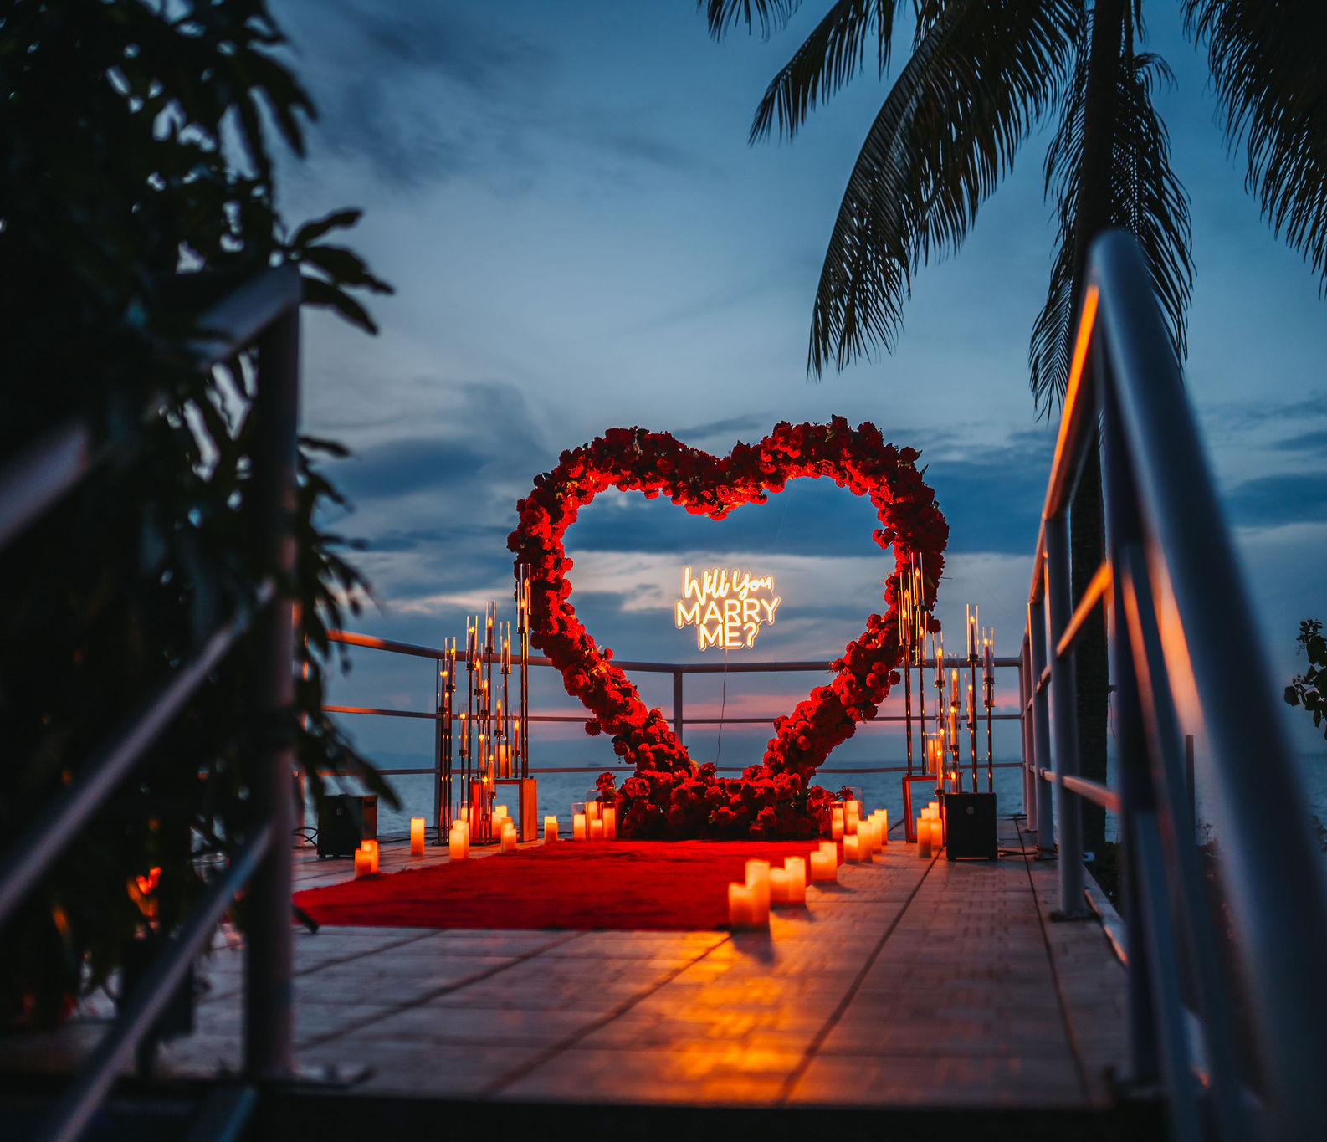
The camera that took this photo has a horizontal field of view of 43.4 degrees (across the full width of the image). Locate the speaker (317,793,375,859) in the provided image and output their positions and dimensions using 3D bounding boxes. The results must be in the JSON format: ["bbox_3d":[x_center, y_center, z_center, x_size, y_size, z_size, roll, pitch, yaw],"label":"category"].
[{"bbox_3d":[-1.527,1.244,8.057,0.215,0.287,0.185,-2,-7,11],"label":"speaker"}]

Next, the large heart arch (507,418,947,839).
[{"bbox_3d":[0.421,0.346,9.750,2.500,2.400,0.480,-2,-7,11],"label":"large heart arch"}]

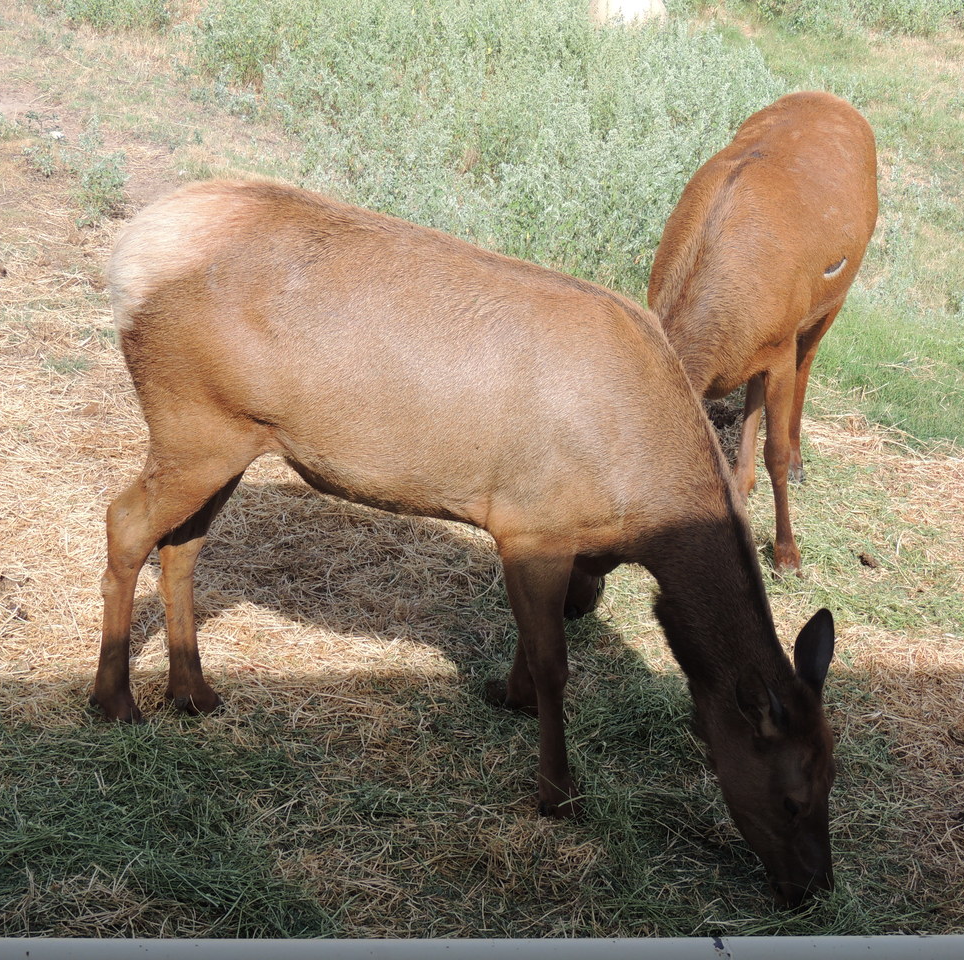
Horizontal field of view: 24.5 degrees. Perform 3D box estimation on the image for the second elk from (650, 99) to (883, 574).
[{"bbox_3d":[0.800,-0.487,7.065,0.680,1.340,1.900,9,20,26],"label":"second elk"}]

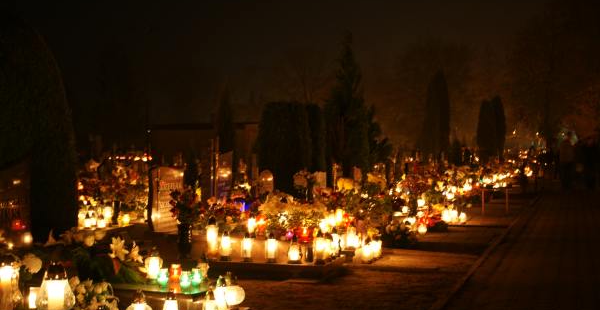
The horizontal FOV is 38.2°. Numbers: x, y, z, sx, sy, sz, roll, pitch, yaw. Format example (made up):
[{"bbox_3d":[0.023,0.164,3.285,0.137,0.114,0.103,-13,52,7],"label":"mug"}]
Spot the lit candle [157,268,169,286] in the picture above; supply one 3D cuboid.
[{"bbox_3d":[-1.028,0.919,6.500,0.085,0.136,0.085,0,1,0],"label":"lit candle"}]

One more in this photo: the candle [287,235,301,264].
[{"bbox_3d":[-0.057,0.971,8.900,0.132,0.280,0.132,0,1,0],"label":"candle"}]

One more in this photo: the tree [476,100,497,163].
[{"bbox_3d":[8.631,-0.935,40.000,0.946,3.254,0.946,0,1,0],"label":"tree"}]

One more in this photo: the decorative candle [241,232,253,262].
[{"bbox_3d":[-0.605,1.051,9.900,0.132,0.335,0.132,0,1,-3],"label":"decorative candle"}]

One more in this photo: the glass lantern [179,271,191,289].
[{"bbox_3d":[-0.974,1.060,7.350,0.096,0.150,0.096,0,1,-8],"label":"glass lantern"}]

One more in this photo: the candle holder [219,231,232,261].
[{"bbox_3d":[-0.845,1.045,9.900,0.137,0.340,0.137,0,1,-5],"label":"candle holder"}]

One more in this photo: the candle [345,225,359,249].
[{"bbox_3d":[0.588,0.948,9.900,0.154,0.278,0.154,0,1,0],"label":"candle"}]

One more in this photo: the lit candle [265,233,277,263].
[{"bbox_3d":[-0.305,0.967,8.963,0.116,0.300,0.116,0,1,0],"label":"lit candle"}]

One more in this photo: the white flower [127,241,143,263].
[{"bbox_3d":[-1.294,0.765,6.796,0.123,0.163,0.118,0,1,-30],"label":"white flower"}]

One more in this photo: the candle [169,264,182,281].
[{"bbox_3d":[-0.960,0.912,6.698,0.097,0.143,0.097,0,1,0],"label":"candle"}]

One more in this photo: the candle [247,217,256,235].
[{"bbox_3d":[-0.535,0.796,9.653,0.099,0.187,0.099,0,1,0],"label":"candle"}]

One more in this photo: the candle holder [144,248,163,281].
[{"bbox_3d":[-1.306,0.979,7.750,0.155,0.295,0.155,0,1,-10],"label":"candle holder"}]

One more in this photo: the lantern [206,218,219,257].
[{"bbox_3d":[-0.926,0.873,9.200,0.130,0.413,0.130,0,1,0],"label":"lantern"}]

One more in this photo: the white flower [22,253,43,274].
[{"bbox_3d":[-1.451,0.588,4.700,0.106,0.108,0.090,0,1,0],"label":"white flower"}]

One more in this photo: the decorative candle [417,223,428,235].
[{"bbox_3d":[1.870,1.132,13.200,0.155,0.175,0.155,0,1,8],"label":"decorative candle"}]

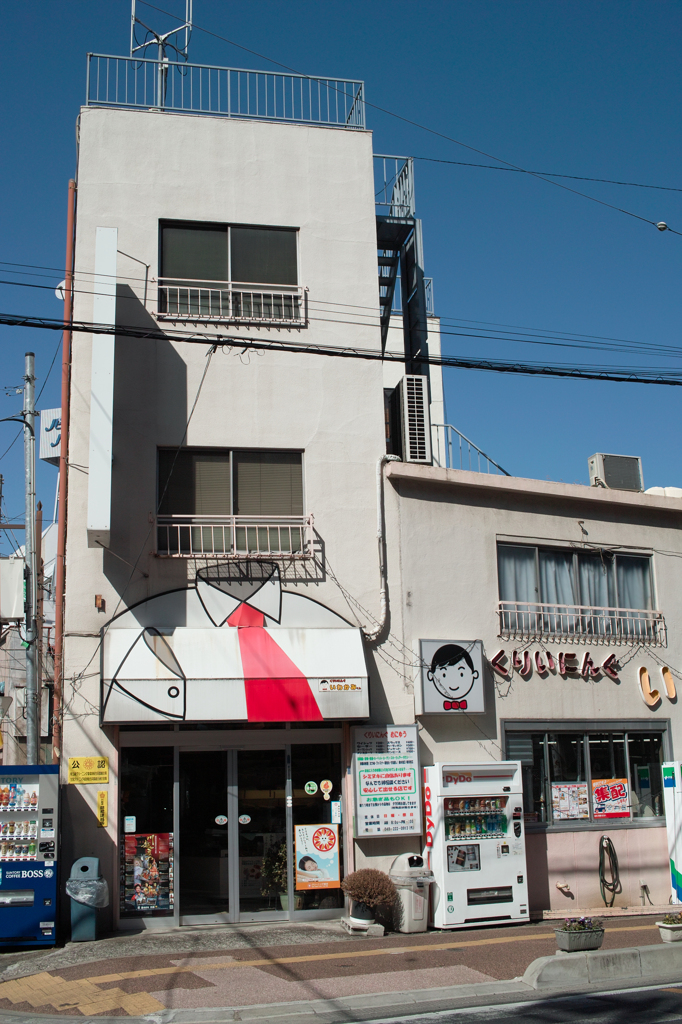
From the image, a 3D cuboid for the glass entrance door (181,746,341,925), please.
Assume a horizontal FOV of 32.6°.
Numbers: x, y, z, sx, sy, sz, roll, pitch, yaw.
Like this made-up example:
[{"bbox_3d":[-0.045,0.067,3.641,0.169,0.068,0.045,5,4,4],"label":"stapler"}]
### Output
[{"bbox_3d":[-0.927,3.699,13.507,1.906,1.985,0.100,1,-13,-10],"label":"glass entrance door"}]

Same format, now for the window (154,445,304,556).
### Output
[{"bbox_3d":[-1.332,-0.130,14.291,1.825,1.386,0.150,1,-13,-10],"label":"window"}]

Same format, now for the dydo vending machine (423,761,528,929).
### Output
[{"bbox_3d":[1.559,3.829,13.455,1.140,1.830,0.350,5,-14,-26],"label":"dydo vending machine"}]

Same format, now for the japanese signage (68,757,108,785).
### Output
[{"bbox_3d":[-2.845,2.921,13.166,0.438,0.292,0.020,1,-13,-11],"label":"japanese signage"}]

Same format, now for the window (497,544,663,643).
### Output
[{"bbox_3d":[3.259,1.080,15.848,2.770,1.270,0.150,6,-15,-29],"label":"window"}]

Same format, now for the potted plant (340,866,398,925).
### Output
[{"bbox_3d":[0.307,4.219,12.813,0.614,0.576,0.614,-1,-13,0],"label":"potted plant"}]

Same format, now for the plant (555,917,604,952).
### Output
[{"bbox_3d":[2.318,4.084,11.325,0.423,0.298,0.244,4,-14,-23],"label":"plant"}]

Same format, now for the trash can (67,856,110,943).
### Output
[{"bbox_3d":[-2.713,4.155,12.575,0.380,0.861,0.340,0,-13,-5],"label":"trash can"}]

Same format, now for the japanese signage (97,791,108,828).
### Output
[{"bbox_3d":[-2.692,3.364,13.174,0.110,0.389,0.015,1,-13,-10],"label":"japanese signage"}]

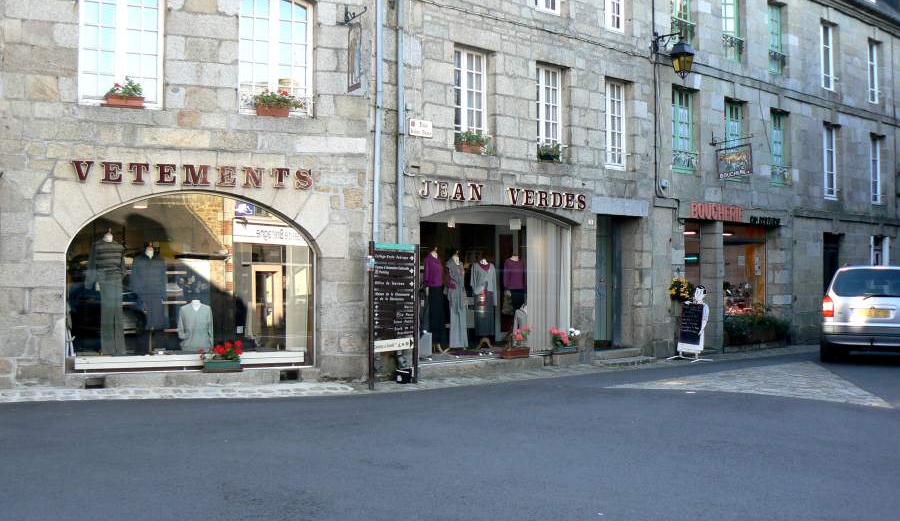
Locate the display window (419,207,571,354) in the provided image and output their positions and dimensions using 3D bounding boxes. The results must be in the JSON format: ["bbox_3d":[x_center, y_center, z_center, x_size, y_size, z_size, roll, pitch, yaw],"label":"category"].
[{"bbox_3d":[0.717,0.349,16.015,3.450,2.410,0.300,1,-1,-43],"label":"display window"}]

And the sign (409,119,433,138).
[{"bbox_3d":[-0.416,-1.926,14.792,0.450,0.250,0.030,1,-1,-43],"label":"sign"}]

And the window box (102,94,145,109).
[{"bbox_3d":[-4.421,-2.149,13.751,0.520,0.170,0.200,0,-1,-20],"label":"window box"}]

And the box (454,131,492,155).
[{"bbox_3d":[0.351,-1.784,15.463,0.560,0.340,0.250,1,-1,-43],"label":"box"}]

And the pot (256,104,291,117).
[{"bbox_3d":[-2.517,-2.132,14.462,0.460,0.170,0.200,0,-1,-20],"label":"pot"}]

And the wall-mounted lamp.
[{"bbox_3d":[4.066,-3.792,18.548,0.410,0.820,0.760,1,-1,-43],"label":"wall-mounted lamp"}]

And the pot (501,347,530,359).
[{"bbox_3d":[1.027,1.466,15.893,0.500,0.165,0.180,1,-1,-43],"label":"pot"}]

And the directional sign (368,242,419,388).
[{"bbox_3d":[-0.784,0.760,14.297,0.090,1.990,0.970,-1,-1,40],"label":"directional sign"}]

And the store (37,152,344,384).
[{"bbox_3d":[-3.551,0.126,14.290,4.050,3.080,0.600,0,-1,-20],"label":"store"}]

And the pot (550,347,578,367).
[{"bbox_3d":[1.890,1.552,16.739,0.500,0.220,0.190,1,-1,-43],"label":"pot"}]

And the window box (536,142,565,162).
[{"bbox_3d":[1.664,-1.788,16.710,0.450,0.310,0.230,1,-1,-43],"label":"window box"}]

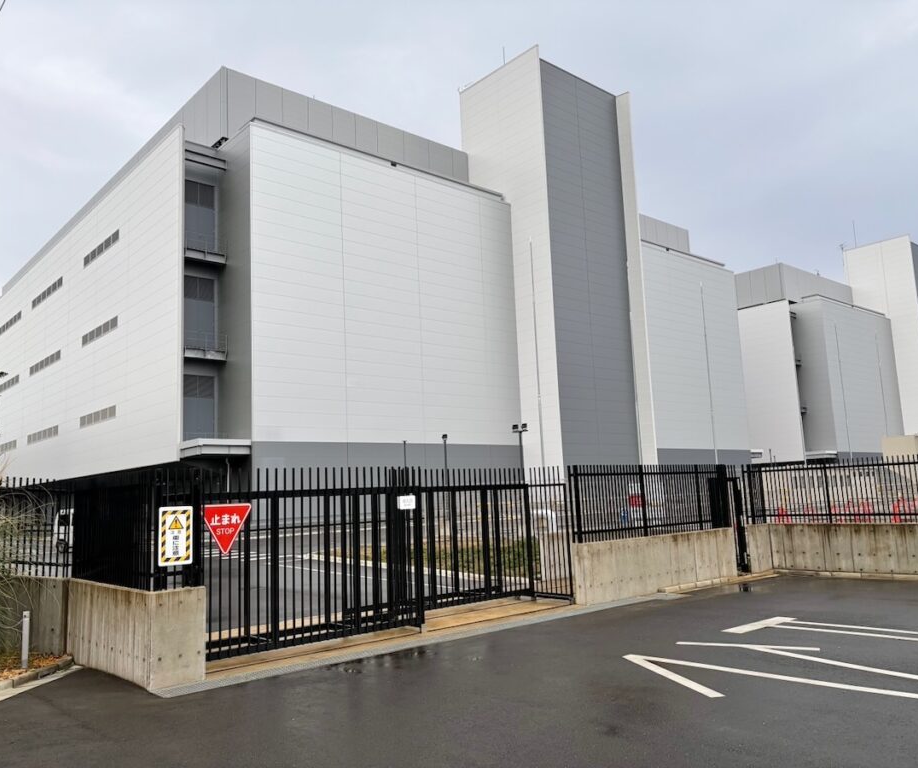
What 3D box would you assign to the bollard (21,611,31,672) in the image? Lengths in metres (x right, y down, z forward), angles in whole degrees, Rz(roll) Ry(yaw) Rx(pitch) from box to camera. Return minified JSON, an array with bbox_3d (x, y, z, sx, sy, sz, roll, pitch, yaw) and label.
[{"bbox_3d":[-5.578,3.292,9.892,0.056,0.706,0.056,-2,-9,-4],"label":"bollard"}]

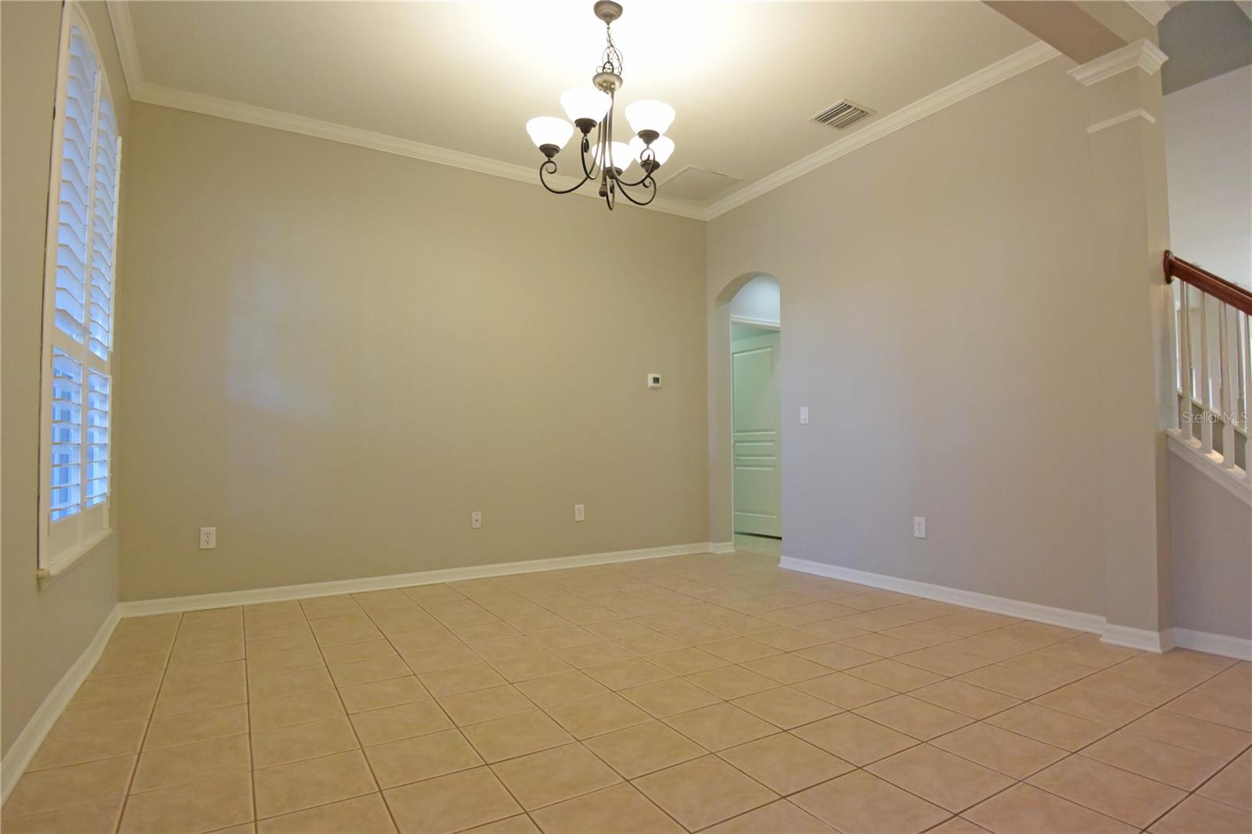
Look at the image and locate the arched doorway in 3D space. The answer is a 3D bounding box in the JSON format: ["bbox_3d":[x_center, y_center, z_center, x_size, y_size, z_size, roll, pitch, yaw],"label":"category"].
[{"bbox_3d":[1.090,0.024,5.503,0.160,2.420,0.750,1,-4,-31],"label":"arched doorway"}]

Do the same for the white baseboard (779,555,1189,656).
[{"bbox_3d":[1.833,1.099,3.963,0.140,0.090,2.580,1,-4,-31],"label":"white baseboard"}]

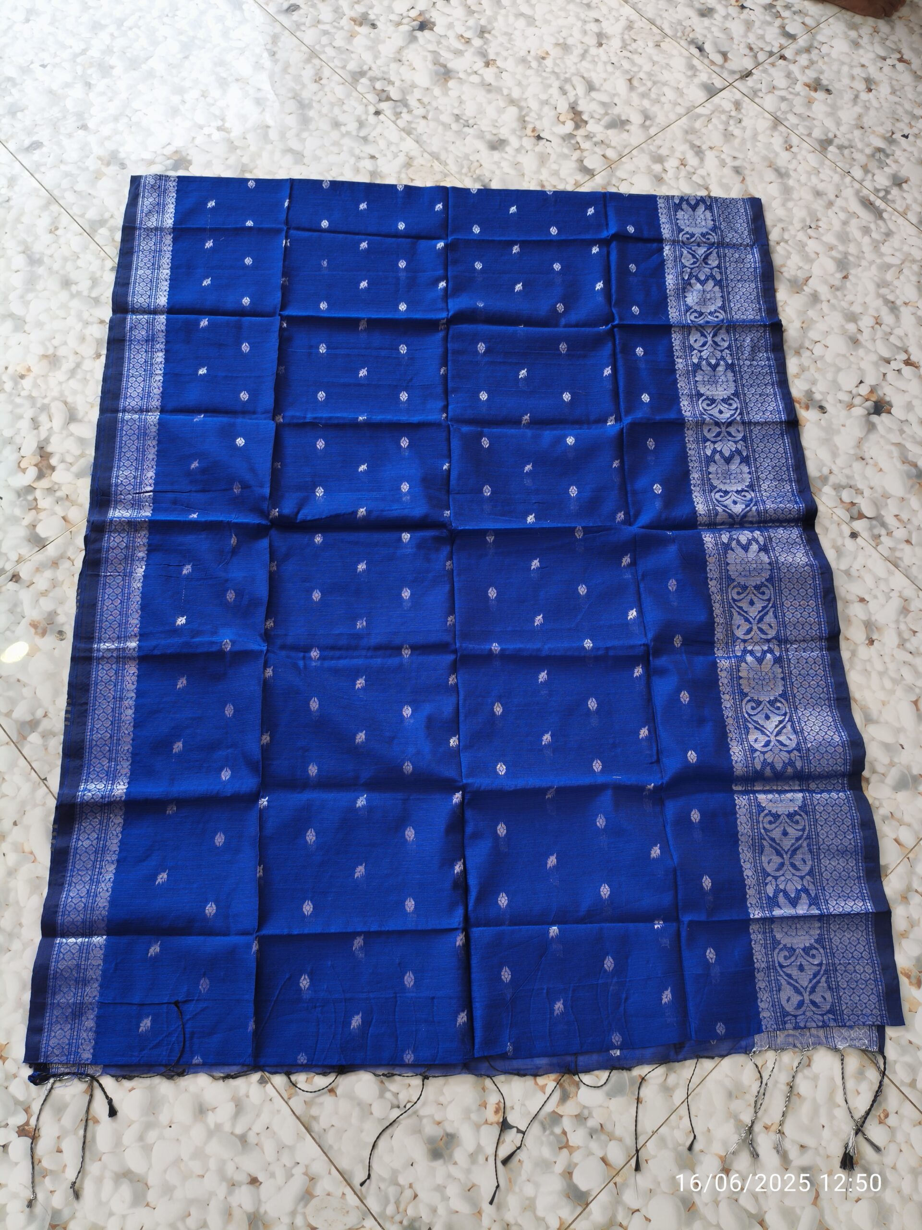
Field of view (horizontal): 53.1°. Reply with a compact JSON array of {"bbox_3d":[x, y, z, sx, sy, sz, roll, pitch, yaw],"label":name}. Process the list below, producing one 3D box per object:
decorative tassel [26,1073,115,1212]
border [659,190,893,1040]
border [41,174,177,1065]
[{"bbox_3d":[-0.477,0.646,1.139,0.095,0.012,0.145,-1,69,-4],"label":"decorative tassel"},{"bbox_3d":[0.474,-0.118,1.489,0.185,0.015,1.466,1,69,-3],"label":"border"},{"bbox_3d":[-0.529,-0.123,1.436,0.072,0.015,1.488,-1,69,-4],"label":"border"}]

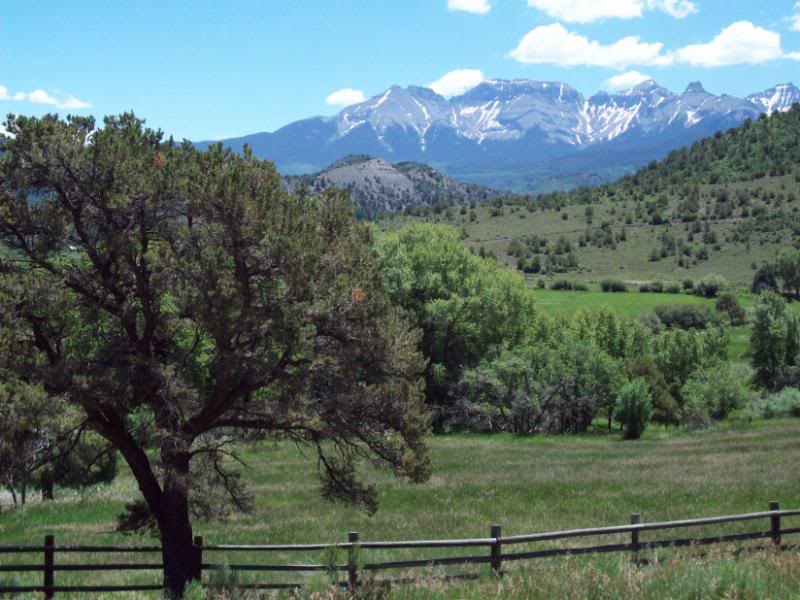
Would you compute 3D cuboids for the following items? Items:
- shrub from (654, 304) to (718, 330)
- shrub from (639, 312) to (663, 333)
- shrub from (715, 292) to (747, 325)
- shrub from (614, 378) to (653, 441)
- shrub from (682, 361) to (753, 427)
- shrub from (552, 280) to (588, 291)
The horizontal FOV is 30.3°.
[{"bbox_3d":[32.929,2.069,170.000,7.360,3.100,4.500,0,2,0],"label":"shrub"},{"bbox_3d":[27.944,2.622,165.000,2.680,2.450,2.500,0,2,0],"label":"shrub"},{"bbox_3d":[40.220,1.156,180.000,3.890,4.140,3.500,0,2,0],"label":"shrub"},{"bbox_3d":[11.840,5.552,75.000,1.930,3.140,1.900,0,2,0],"label":"shrub"},{"bbox_3d":[16.905,5.101,79.000,3.850,3.530,3.400,0,2,0],"label":"shrub"},{"bbox_3d":[33.233,-2.745,290.000,7.450,2.160,4.000,0,2,0],"label":"shrub"}]

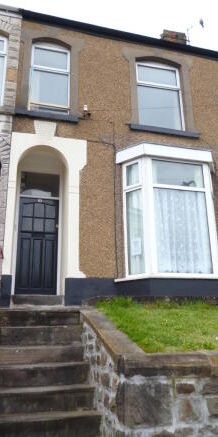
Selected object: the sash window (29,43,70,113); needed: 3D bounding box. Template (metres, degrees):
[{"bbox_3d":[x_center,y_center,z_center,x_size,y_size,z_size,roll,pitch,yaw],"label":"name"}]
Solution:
[{"bbox_3d":[-1.225,-2.886,7.424,0.825,1.660,0.110,3,-16,-15],"label":"sash window"}]

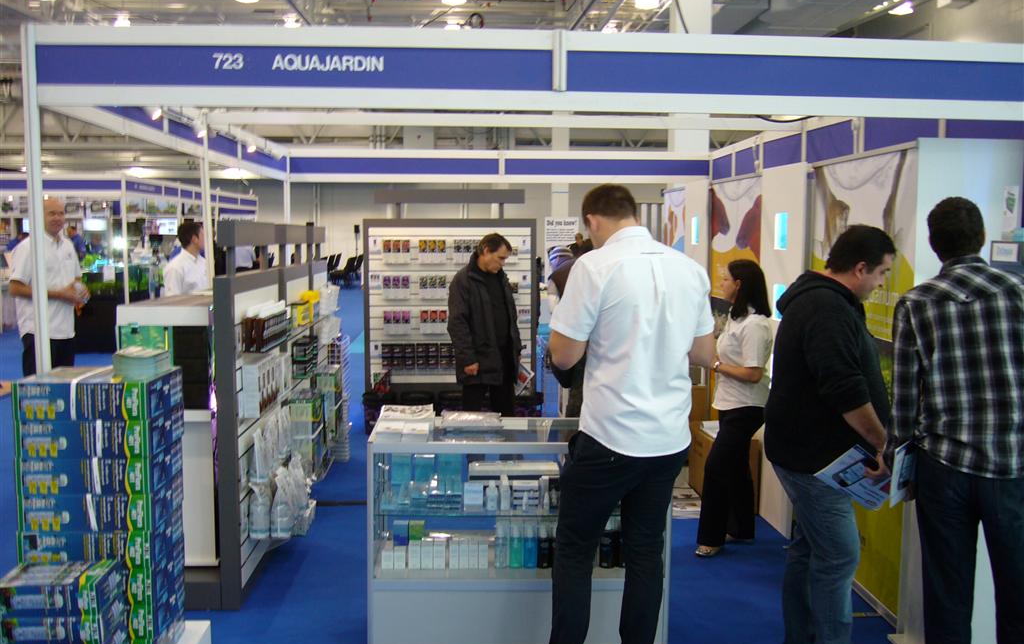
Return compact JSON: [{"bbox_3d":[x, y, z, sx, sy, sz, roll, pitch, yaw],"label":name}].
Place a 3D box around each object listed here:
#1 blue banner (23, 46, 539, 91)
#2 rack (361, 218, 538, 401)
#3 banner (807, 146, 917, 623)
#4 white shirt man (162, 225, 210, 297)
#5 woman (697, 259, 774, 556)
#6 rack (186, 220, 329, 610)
[{"bbox_3d":[-0.815,-0.961,3.901,1.940,0.150,0.035,0,5,-3],"label":"blue banner"},{"bbox_3d":[-0.541,0.037,9.010,1.490,1.830,0.330,0,5,-3],"label":"rack"},{"bbox_3d":[1.667,0.240,5.069,0.050,2.110,1.310,0,5,-3],"label":"banner"},{"bbox_3d":[-2.635,0.092,8.457,0.330,1.790,0.460,3,6,27],"label":"white shirt man"},{"bbox_3d":[1.219,0.460,5.660,0.380,1.600,0.450,-1,5,-20],"label":"woman"},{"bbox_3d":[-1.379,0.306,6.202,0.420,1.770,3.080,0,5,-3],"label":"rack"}]

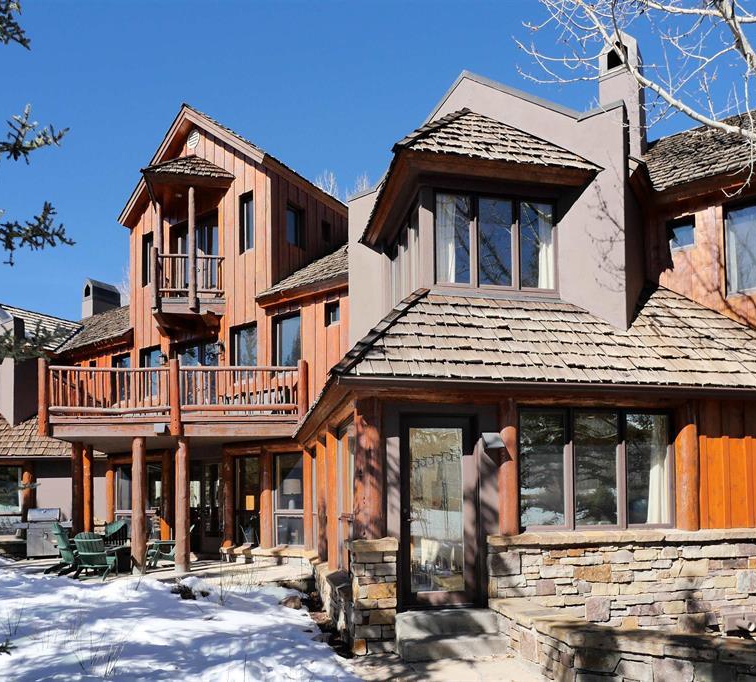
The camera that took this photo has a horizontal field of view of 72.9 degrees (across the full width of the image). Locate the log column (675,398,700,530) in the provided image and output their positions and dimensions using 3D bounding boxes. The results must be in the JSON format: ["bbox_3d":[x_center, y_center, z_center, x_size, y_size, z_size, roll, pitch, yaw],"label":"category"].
[{"bbox_3d":[3.767,1.519,6.220,0.250,1.570,0.250,0,-3,-12],"label":"log column"}]

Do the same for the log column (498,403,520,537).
[{"bbox_3d":[1.475,1.419,5.740,0.240,1.540,0.240,0,-3,-12],"label":"log column"}]

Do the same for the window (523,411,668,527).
[{"bbox_3d":[2.578,1.516,5.990,2.020,1.400,0.150,0,-3,-12],"label":"window"}]

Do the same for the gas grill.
[{"bbox_3d":[-8.087,4.626,12.300,1.200,1.200,0.620,1,-3,-25],"label":"gas grill"}]

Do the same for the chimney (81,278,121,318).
[{"bbox_3d":[-8.806,-1.354,16.300,0.720,1.350,0.880,-2,-3,33],"label":"chimney"}]

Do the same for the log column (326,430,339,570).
[{"bbox_3d":[-0.626,2.322,7.450,0.230,2.040,0.230,0,-3,-12],"label":"log column"}]

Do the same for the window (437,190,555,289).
[{"bbox_3d":[1.602,-1.343,6.980,1.780,1.260,0.150,0,-3,-12],"label":"window"}]

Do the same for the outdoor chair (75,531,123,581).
[{"bbox_3d":[-4.924,3.790,9.000,0.700,0.850,0.820,0,-3,-10],"label":"outdoor chair"}]

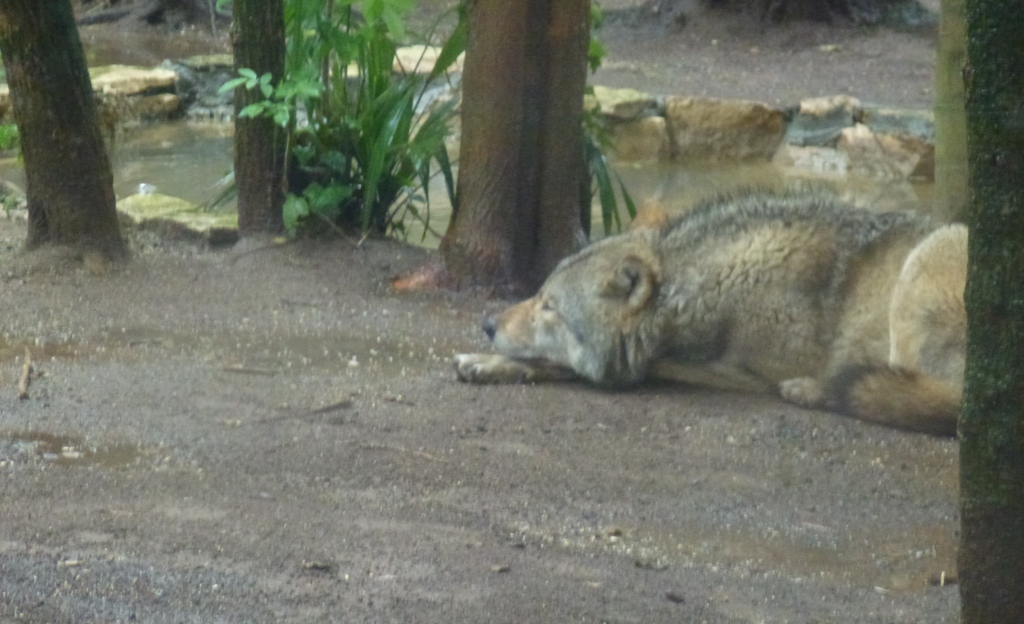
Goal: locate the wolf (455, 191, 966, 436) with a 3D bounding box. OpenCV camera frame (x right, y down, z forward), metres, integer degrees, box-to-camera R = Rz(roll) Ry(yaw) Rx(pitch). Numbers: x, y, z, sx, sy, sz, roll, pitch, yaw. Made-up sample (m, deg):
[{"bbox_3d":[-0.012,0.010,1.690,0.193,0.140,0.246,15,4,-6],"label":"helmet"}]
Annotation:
[{"bbox_3d":[0.407,-0.004,13.800,1.050,0.330,0.460,3,8,18],"label":"wolf"}]

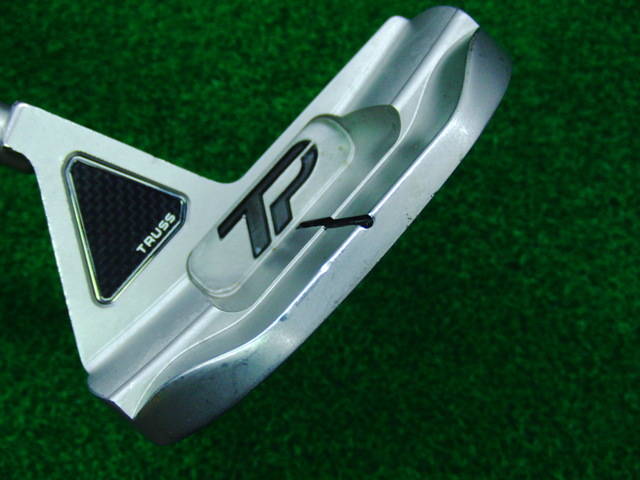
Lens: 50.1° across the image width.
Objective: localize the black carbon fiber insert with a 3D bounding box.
[{"bbox_3d":[-0.046,-0.005,0.147,0.027,0.003,0.030,41,70,-8],"label":"black carbon fiber insert"}]

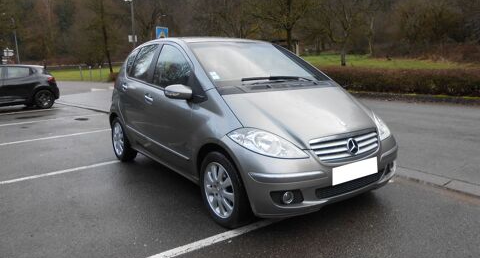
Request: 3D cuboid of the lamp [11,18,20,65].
[{"bbox_3d":[-26.819,-9.601,43.153,0.700,6.970,0.300,-1,10,0],"label":"lamp"}]

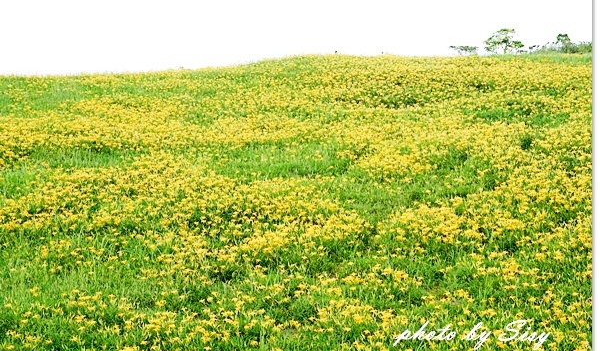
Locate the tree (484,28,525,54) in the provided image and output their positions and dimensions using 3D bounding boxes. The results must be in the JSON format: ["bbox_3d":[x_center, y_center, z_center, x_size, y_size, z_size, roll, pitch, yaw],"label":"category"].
[{"bbox_3d":[12.691,-8.161,85.000,2.500,1.950,2.400,0,2,0],"label":"tree"}]

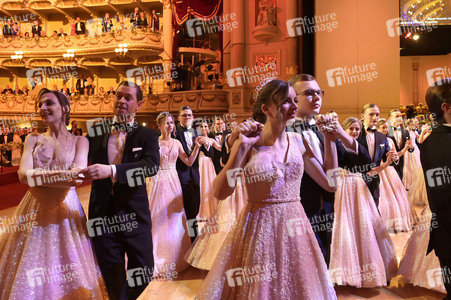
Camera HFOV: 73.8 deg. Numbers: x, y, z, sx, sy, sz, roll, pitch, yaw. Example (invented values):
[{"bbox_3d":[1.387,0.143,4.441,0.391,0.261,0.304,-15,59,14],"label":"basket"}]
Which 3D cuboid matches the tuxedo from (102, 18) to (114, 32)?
[{"bbox_3d":[-6.232,-6.279,16.022,0.560,1.450,0.360,-1,2,-21],"label":"tuxedo"}]

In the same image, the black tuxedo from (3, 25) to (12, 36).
[{"bbox_3d":[-12.337,-6.378,17.022,0.540,1.450,0.340,-1,2,-37],"label":"black tuxedo"}]

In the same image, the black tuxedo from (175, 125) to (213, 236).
[{"bbox_3d":[-0.428,0.463,3.900,0.620,1.520,0.420,0,2,-7],"label":"black tuxedo"}]

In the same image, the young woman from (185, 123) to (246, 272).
[{"bbox_3d":[0.083,0.454,3.550,0.850,1.680,0.720,0,2,-12],"label":"young woman"}]

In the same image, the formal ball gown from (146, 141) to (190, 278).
[{"bbox_3d":[-0.660,0.598,3.420,0.680,1.410,0.660,0,2,-12],"label":"formal ball gown"}]

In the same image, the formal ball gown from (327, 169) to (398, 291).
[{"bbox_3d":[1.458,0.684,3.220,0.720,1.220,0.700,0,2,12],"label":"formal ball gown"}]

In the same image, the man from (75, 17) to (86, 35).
[{"bbox_3d":[-7.700,-6.180,15.950,0.560,1.770,0.330,-1,1,-13],"label":"man"}]

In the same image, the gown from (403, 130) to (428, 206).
[{"bbox_3d":[3.773,0.342,5.950,0.620,1.420,0.660,0,2,-14],"label":"gown"}]

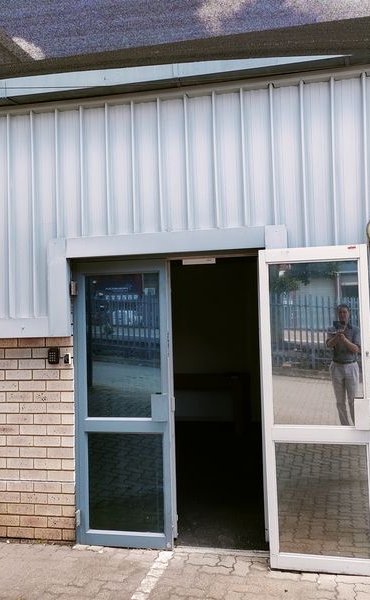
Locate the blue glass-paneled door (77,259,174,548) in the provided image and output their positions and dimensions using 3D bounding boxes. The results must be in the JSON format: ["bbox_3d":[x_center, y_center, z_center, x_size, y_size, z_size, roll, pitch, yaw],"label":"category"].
[{"bbox_3d":[-0.456,0.760,4.284,0.742,2.100,0.050,-2,-3,13],"label":"blue glass-paneled door"}]

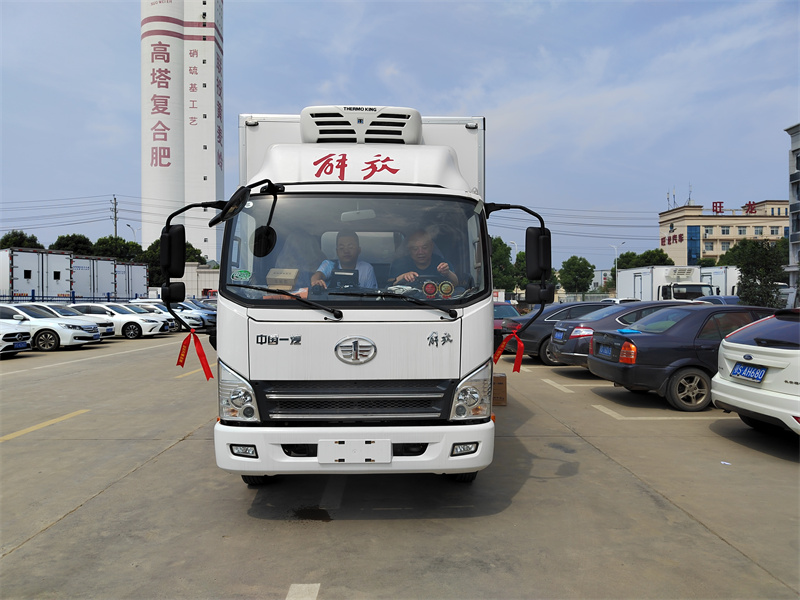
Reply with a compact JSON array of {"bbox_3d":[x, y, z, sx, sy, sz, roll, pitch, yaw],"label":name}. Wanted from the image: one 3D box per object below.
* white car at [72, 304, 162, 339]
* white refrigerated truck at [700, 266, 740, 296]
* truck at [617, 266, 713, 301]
[{"bbox_3d":[-12.150,0.840,22.202,4.920,1.450,1.860,0,0,-1],"label":"white car"},{"bbox_3d":[16.950,-0.018,27.205,2.350,3.200,6.000,0,0,-2],"label":"white refrigerated truck"},{"bbox_3d":[13.400,-0.018,27.005,2.350,3.200,6.000,0,0,-2],"label":"truck"}]

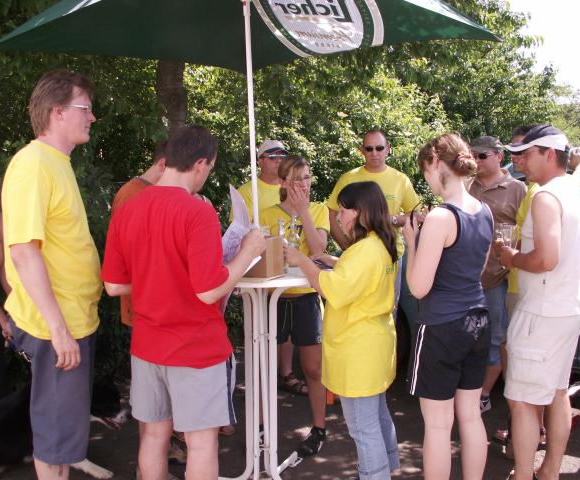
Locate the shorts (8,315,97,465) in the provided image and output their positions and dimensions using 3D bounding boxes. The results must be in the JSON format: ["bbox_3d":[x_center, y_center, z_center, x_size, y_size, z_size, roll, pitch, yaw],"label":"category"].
[{"bbox_3d":[-0.870,0.539,2.380,0.310,0.560,0.400,-1,6,-9],"label":"shorts"}]

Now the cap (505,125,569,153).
[{"bbox_3d":[1.139,-0.467,2.991,0.280,0.140,0.180,1,5,20],"label":"cap"}]

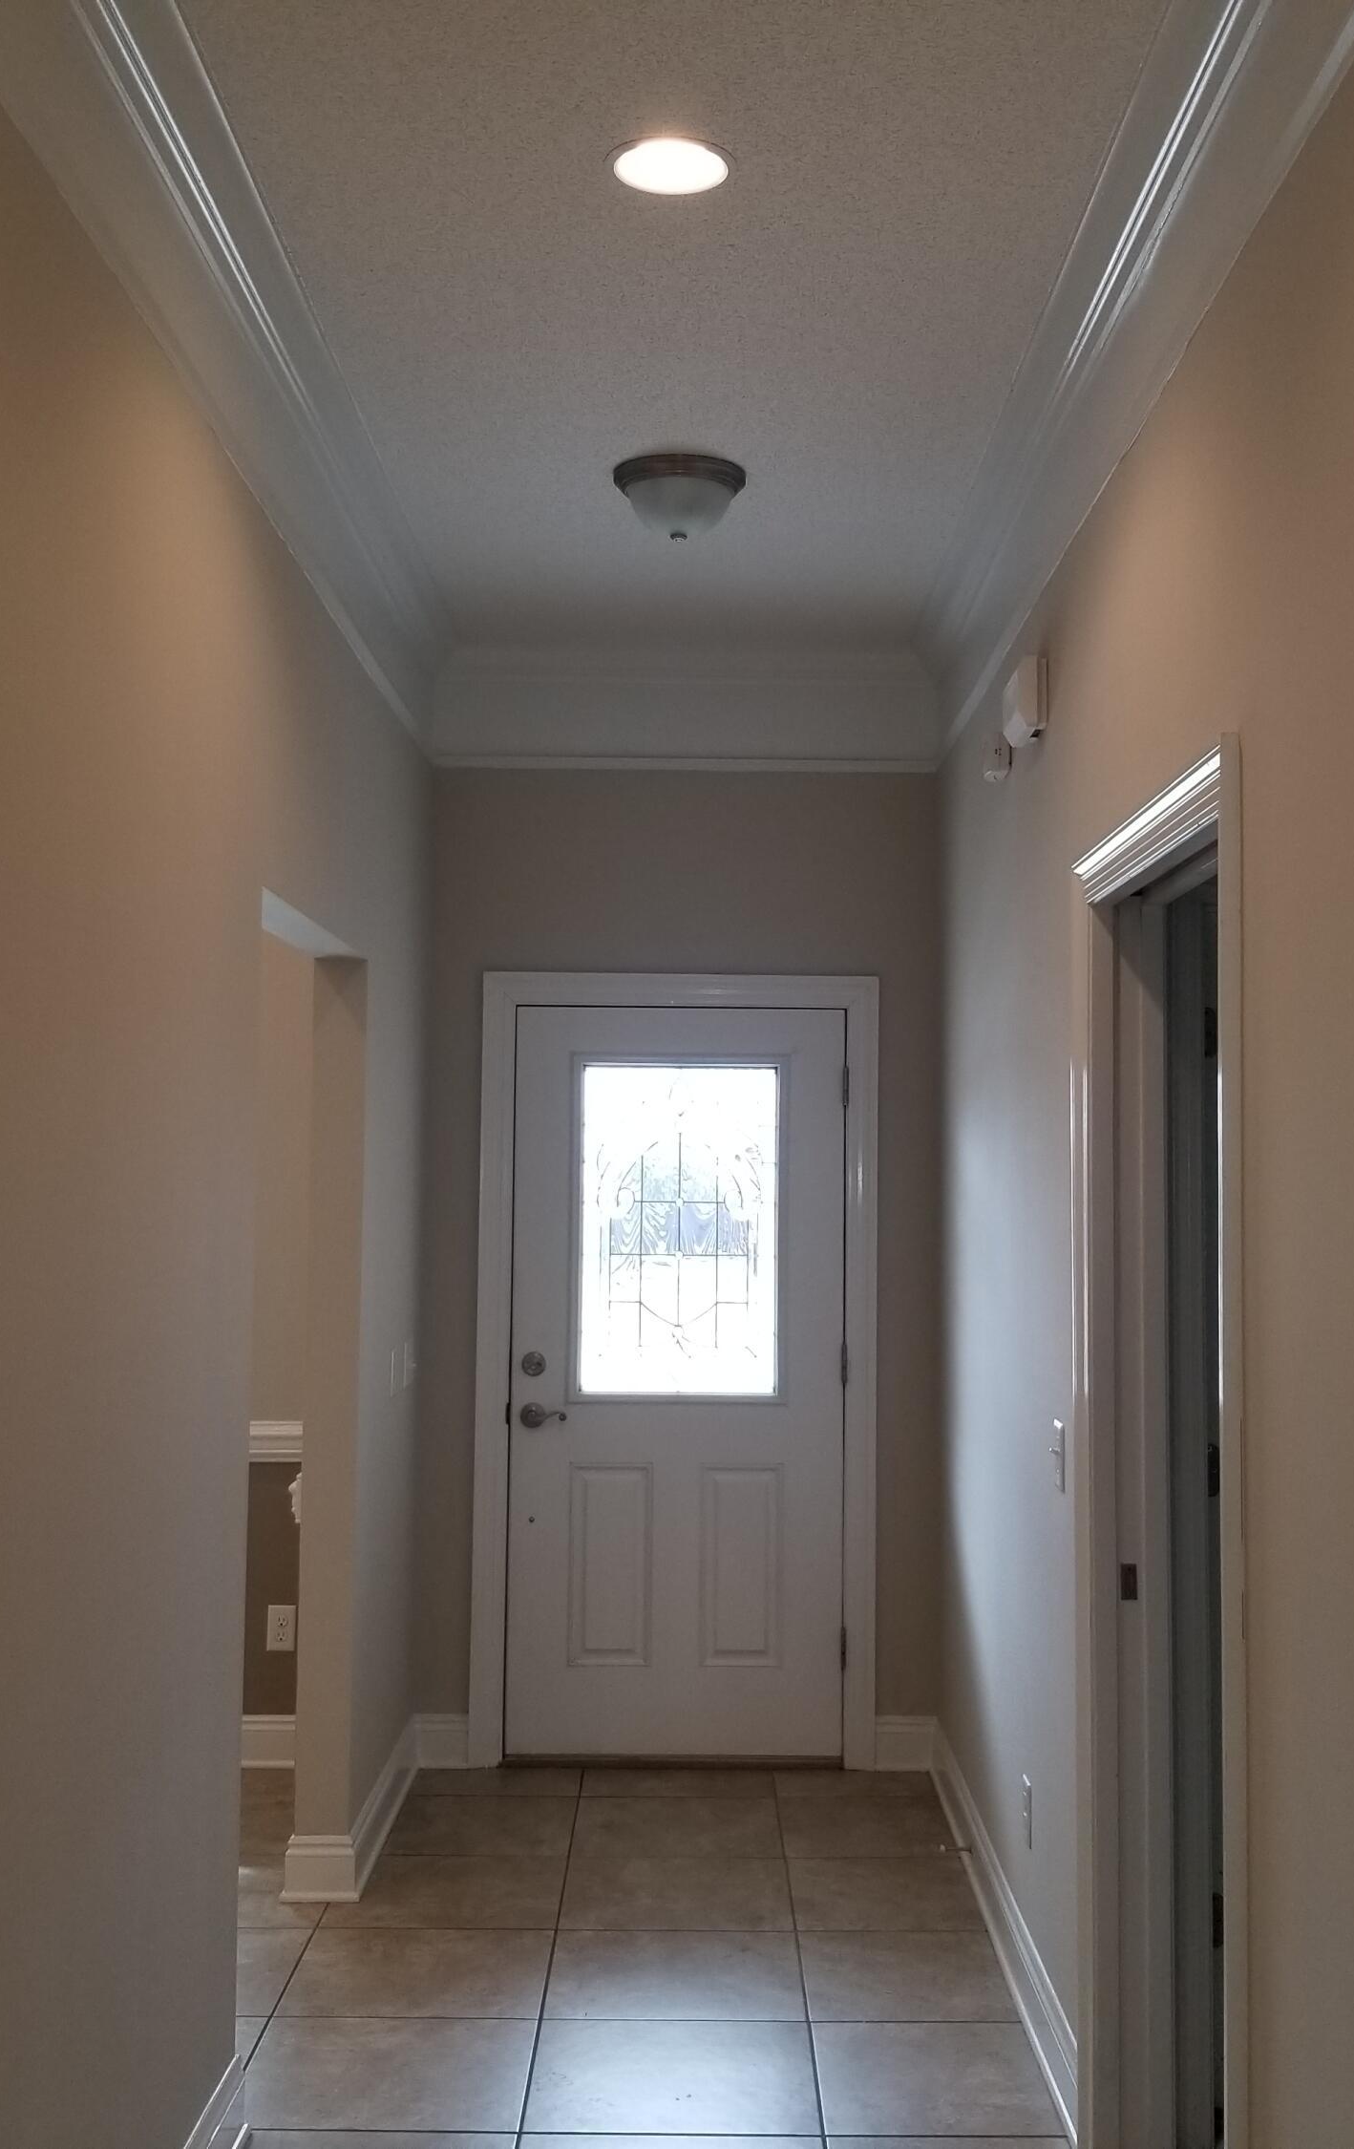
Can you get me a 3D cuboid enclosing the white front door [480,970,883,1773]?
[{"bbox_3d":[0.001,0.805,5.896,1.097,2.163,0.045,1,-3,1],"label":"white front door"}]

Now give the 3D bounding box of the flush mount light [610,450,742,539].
[{"bbox_3d":[0.007,-1.175,4.499,0.272,0.152,0.272,1,-3,1],"label":"flush mount light"}]

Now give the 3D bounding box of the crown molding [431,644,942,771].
[{"bbox_3d":[0.025,-1.008,5.948,1.411,0.330,0.085,1,-3,1],"label":"crown molding"}]

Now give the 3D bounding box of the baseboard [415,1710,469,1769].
[{"bbox_3d":[-0.634,1.808,5.835,0.152,0.140,0.022,1,-3,1],"label":"baseboard"}]

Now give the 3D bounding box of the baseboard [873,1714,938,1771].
[{"bbox_3d":[0.620,1.821,5.822,0.162,0.140,0.022,1,-3,1],"label":"baseboard"}]

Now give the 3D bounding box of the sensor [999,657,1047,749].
[{"bbox_3d":[0.679,-0.724,4.203,0.060,0.138,0.190,1,-3,1],"label":"sensor"}]

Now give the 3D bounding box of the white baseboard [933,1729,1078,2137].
[{"bbox_3d":[0.679,1.761,4.705,0.022,0.140,2.258,1,-3,1],"label":"white baseboard"}]

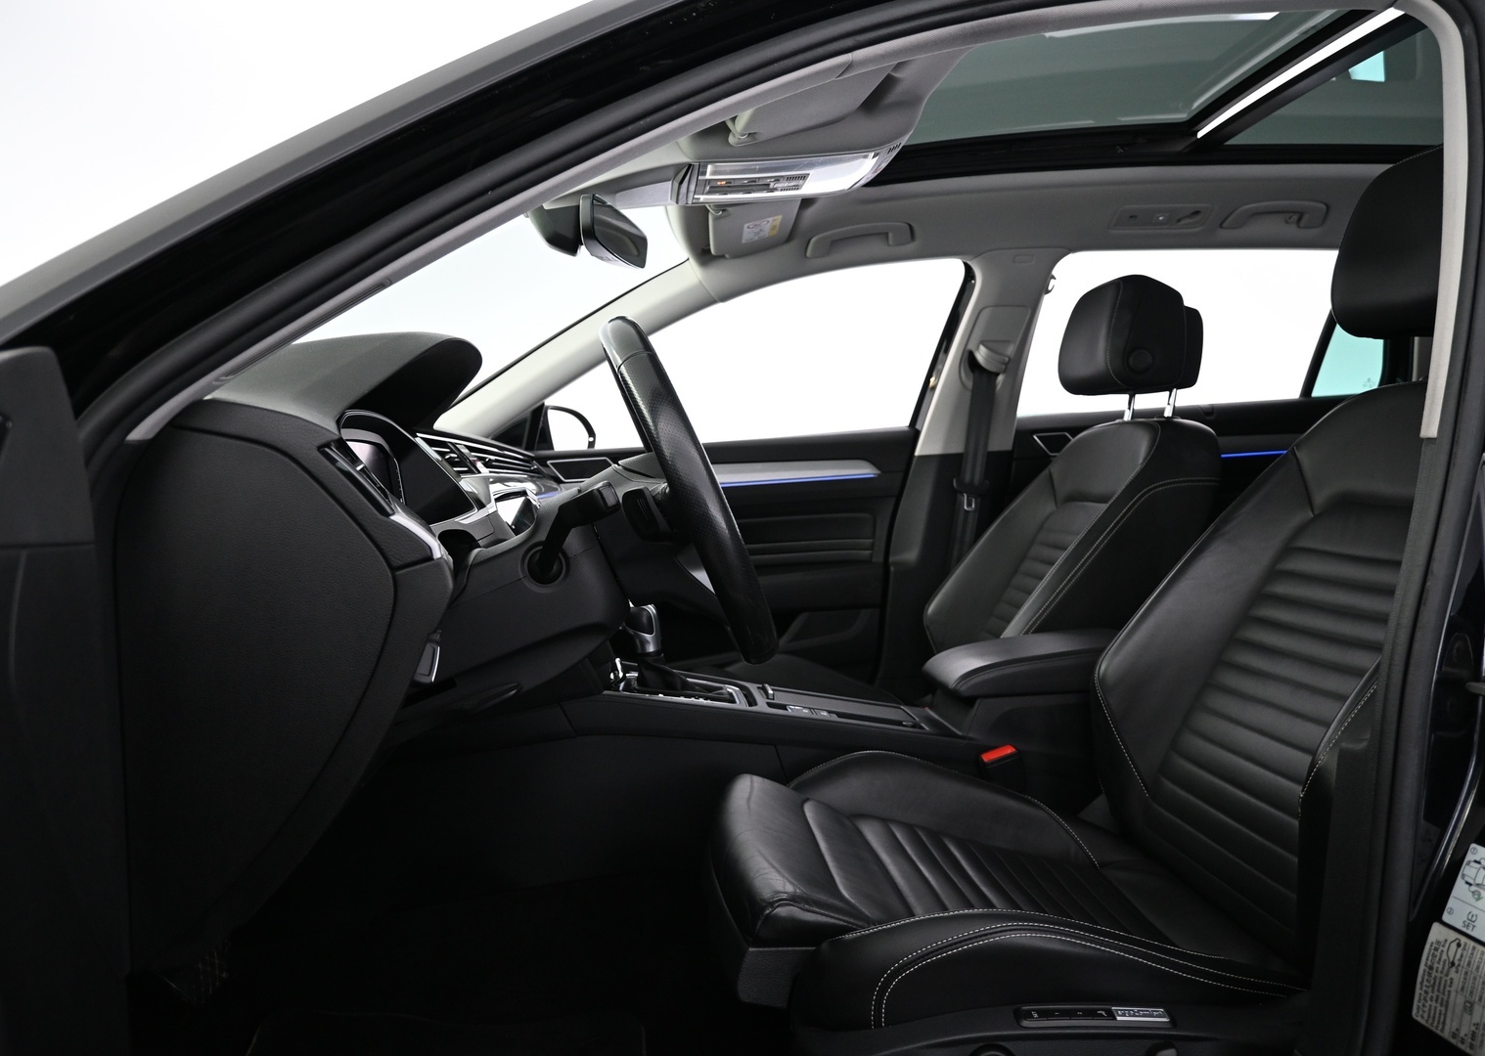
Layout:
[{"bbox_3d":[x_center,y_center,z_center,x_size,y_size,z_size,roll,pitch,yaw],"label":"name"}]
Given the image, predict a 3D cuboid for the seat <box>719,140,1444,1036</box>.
[{"bbox_3d":[0.384,0.038,1.111,0.860,0.880,0.540,0,3,-5],"label":"seat"}]

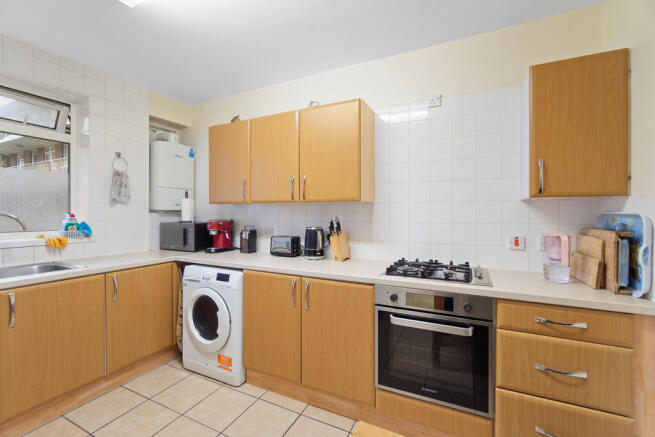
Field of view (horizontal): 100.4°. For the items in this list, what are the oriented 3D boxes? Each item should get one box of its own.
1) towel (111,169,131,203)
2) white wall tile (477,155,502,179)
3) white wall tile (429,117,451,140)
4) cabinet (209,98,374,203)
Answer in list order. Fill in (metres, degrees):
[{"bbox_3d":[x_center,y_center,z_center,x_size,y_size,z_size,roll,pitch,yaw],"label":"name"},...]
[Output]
[{"bbox_3d":[-1.894,-0.300,2.499,0.045,0.275,0.165,0,1,25],"label":"towel"},{"bbox_3d":[1.116,-0.348,1.876,0.150,0.150,0.010,0,1,25],"label":"white wall tile"},{"bbox_3d":[0.829,-0.652,1.987,0.149,0.150,0.009,0,0,26],"label":"white wall tile"},{"bbox_3d":[-0.375,-0.489,2.389,1.497,0.724,0.325,0,0,26],"label":"cabinet"}]

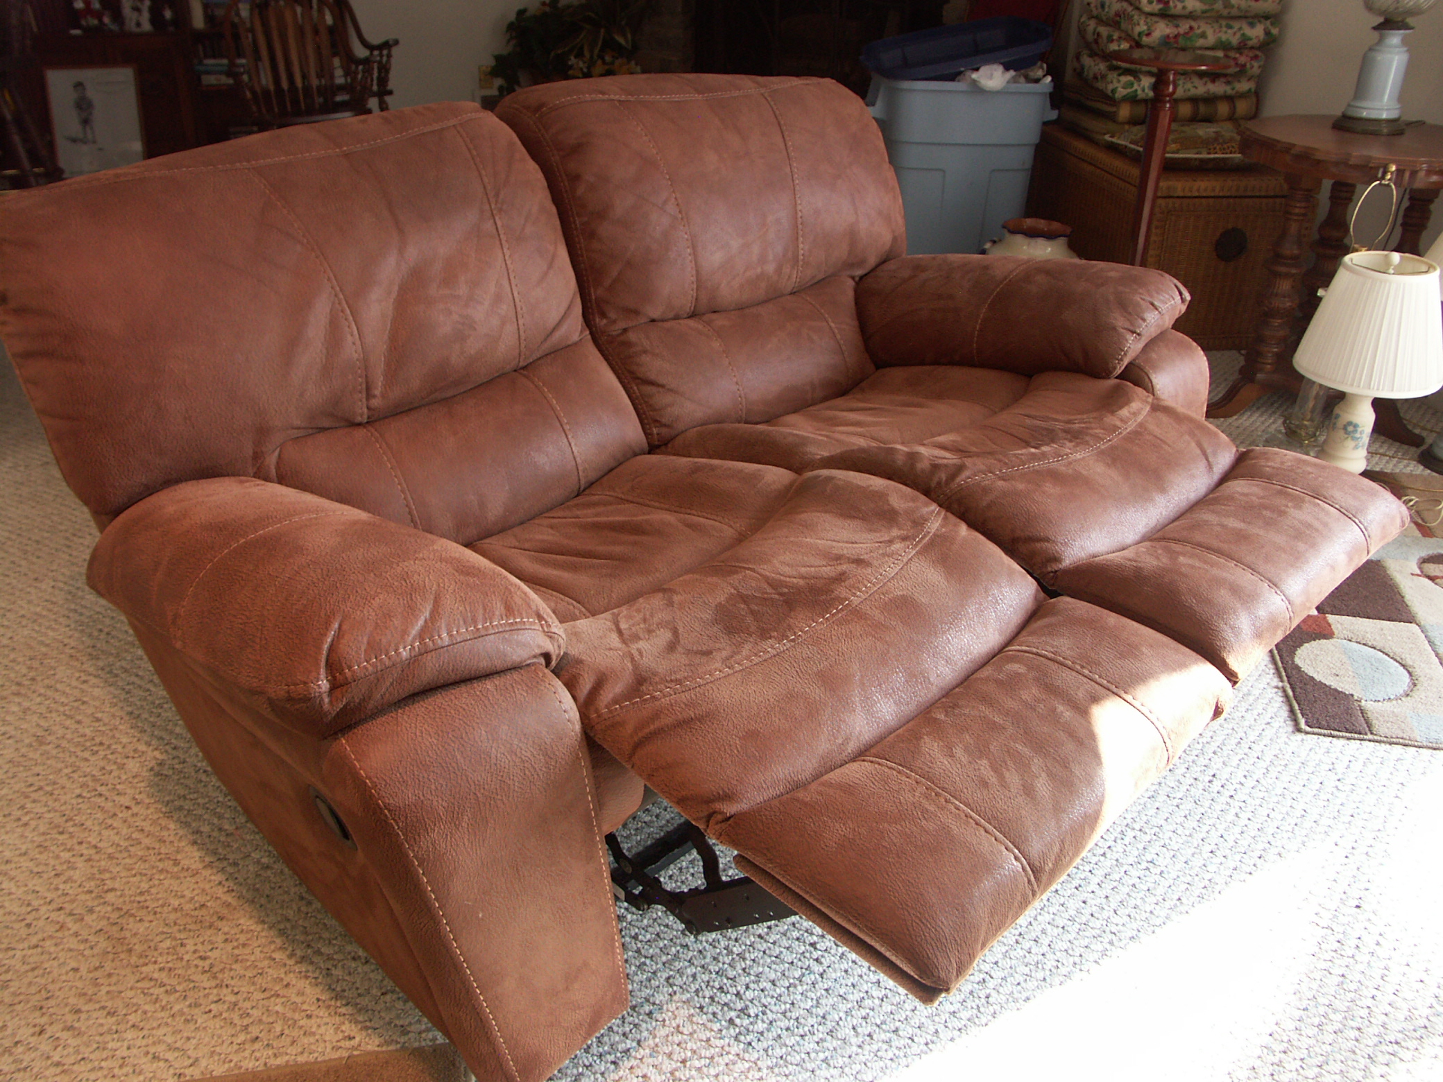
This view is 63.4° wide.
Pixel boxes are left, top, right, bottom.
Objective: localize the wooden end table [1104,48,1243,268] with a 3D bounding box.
[{"bbox_3d":[1.045,-0.720,2.930,0.310,0.910,0.310,0,30,0],"label":"wooden end table"}]

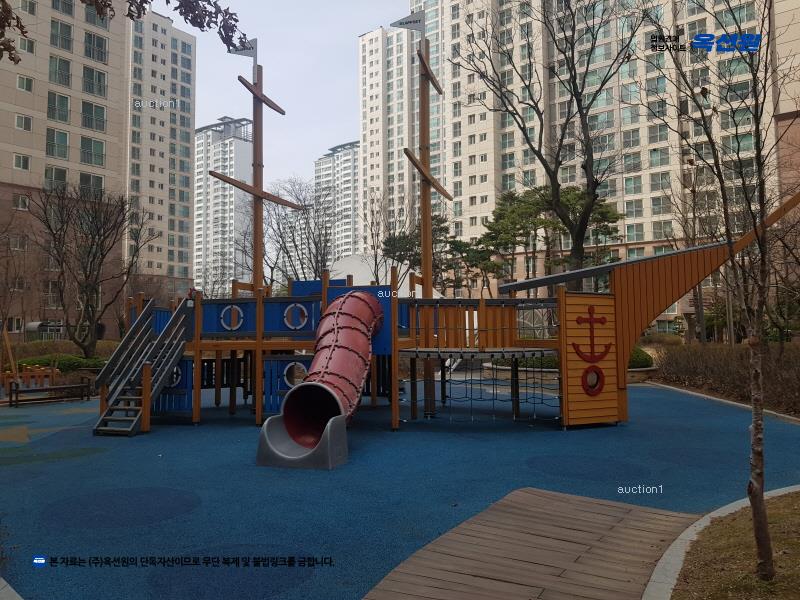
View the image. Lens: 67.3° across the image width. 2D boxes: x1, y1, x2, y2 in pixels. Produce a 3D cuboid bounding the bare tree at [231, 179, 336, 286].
[{"bbox_3d":[-4.789,-1.039,24.739,4.327,8.214,4.327,0,-4,0],"label":"bare tree"}]

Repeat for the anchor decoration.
[{"bbox_3d":[3.246,0.860,10.079,0.937,1.524,0.050,2,-4,-29],"label":"anchor decoration"}]

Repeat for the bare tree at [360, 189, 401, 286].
[{"bbox_3d":[-0.796,-0.797,24.756,1.664,7.700,1.664,0,-4,0],"label":"bare tree"}]

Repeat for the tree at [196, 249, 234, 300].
[{"bbox_3d":[-7.972,0.460,25.829,1.644,5.387,1.644,0,-4,0],"label":"tree"}]

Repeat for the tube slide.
[{"bbox_3d":[-0.884,0.922,8.530,1.030,2.250,2.960,-1,-4,16],"label":"tube slide"}]

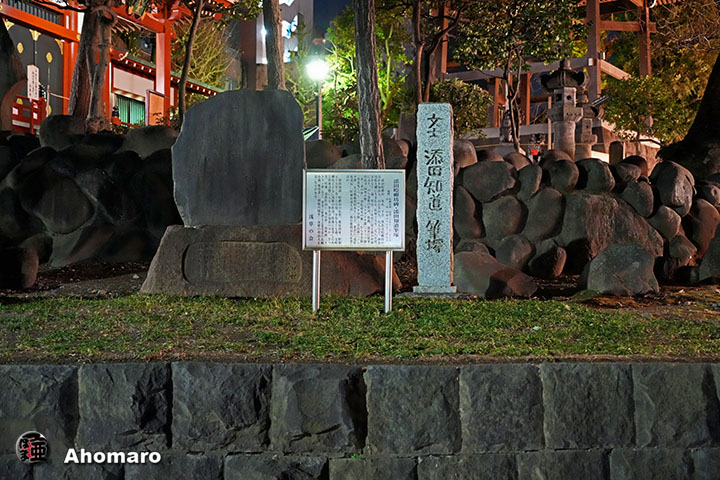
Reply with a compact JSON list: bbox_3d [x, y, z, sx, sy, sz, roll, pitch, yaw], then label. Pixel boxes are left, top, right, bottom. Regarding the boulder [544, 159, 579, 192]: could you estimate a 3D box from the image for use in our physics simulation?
[{"bbox_3d":[2.267,-0.726,9.900,0.383,0.383,0.337,0,0,0],"label":"boulder"}]

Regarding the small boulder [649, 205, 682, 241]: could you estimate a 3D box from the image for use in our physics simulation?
[{"bbox_3d":[3.333,-0.191,9.600,0.371,0.393,0.336,0,0,0],"label":"small boulder"}]

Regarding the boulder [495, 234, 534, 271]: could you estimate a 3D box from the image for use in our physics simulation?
[{"bbox_3d":[1.738,0.152,9.900,0.450,0.428,0.420,0,0,0],"label":"boulder"}]

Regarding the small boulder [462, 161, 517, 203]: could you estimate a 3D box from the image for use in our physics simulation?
[{"bbox_3d":[1.463,-0.658,9.900,0.596,0.473,0.467,0,0,0],"label":"small boulder"}]

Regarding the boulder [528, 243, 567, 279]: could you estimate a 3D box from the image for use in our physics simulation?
[{"bbox_3d":[2.115,0.231,9.900,0.439,0.405,0.400,0,0,0],"label":"boulder"}]

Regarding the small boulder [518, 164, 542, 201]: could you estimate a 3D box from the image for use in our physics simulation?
[{"bbox_3d":[2.002,-0.667,10.300,0.293,0.433,0.360,0,0,0],"label":"small boulder"}]

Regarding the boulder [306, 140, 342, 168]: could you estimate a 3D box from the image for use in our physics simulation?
[{"bbox_3d":[-0.473,-1.025,10.800,0.516,0.393,0.420,0,0,0],"label":"boulder"}]

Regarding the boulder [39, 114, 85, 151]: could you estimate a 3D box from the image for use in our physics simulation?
[{"bbox_3d":[-3.719,-1.331,11.000,0.600,0.475,0.480,0,0,0],"label":"boulder"}]

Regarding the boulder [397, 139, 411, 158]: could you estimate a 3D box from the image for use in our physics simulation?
[{"bbox_3d":[0.503,-1.071,10.300,0.202,0.269,0.205,0,0,0],"label":"boulder"}]

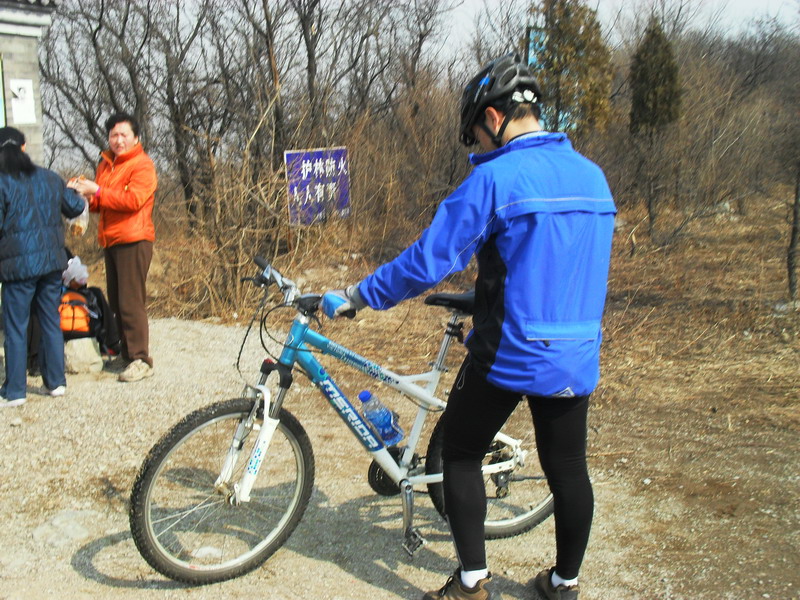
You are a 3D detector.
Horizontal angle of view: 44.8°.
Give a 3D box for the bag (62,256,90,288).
[{"bbox_3d":[-2.103,-0.185,6.300,0.180,0.190,0.160,-2,11,-15],"label":"bag"}]

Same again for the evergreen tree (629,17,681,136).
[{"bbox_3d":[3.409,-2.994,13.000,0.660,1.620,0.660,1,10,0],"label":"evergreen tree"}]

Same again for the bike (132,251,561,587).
[{"bbox_3d":[-0.072,0.417,3.411,1.720,1.060,0.620,-3,13,-23],"label":"bike"}]

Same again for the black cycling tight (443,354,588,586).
[{"bbox_3d":[0.384,0.492,3.200,0.400,0.800,0.370,-7,13,-37],"label":"black cycling tight"}]

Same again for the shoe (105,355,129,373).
[{"bbox_3d":[-1.755,0.394,6.185,0.265,0.105,0.100,-8,13,-40],"label":"shoe"}]

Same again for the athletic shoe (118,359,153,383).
[{"bbox_3d":[-1.623,0.435,5.980,0.250,0.110,0.095,-8,14,-41],"label":"athletic shoe"}]

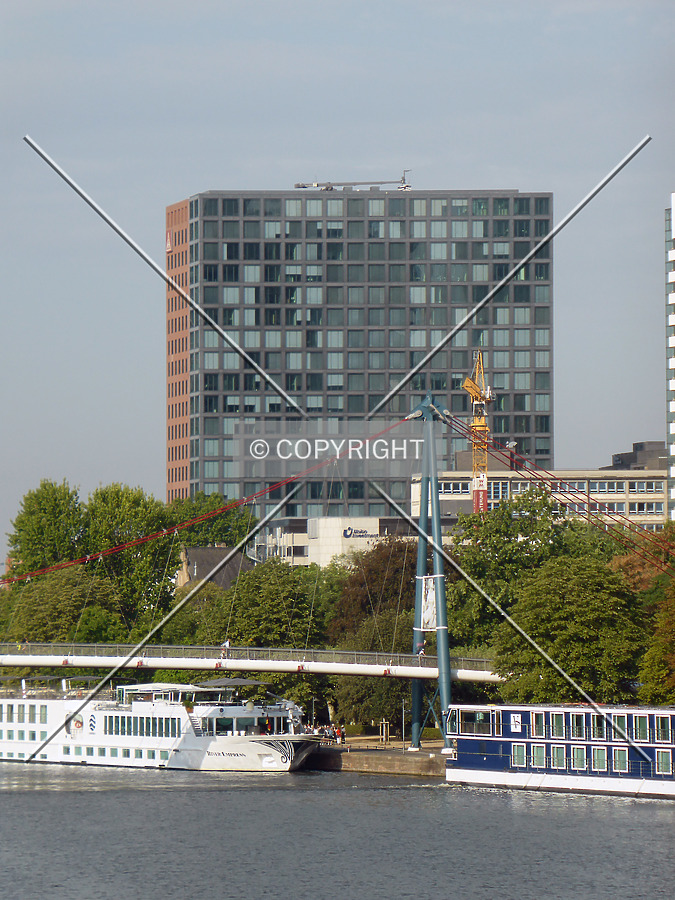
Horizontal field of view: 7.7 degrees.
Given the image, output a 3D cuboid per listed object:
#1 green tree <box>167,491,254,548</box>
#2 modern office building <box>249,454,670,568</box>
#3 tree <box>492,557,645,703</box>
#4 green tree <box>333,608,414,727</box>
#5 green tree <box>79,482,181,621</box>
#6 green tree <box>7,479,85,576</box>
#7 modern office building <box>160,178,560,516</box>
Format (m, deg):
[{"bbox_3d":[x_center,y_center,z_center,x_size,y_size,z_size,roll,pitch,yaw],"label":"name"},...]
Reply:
[{"bbox_3d":[-16.700,15.820,659.870,11.800,21.000,11.500,0,-2,0],"label":"green tree"},{"bbox_3d":[17.420,15.940,704.900,57.000,30.000,28.000,0,-2,6],"label":"modern office building"},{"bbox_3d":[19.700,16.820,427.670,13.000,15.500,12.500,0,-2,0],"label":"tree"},{"bbox_3d":[3.980,23.730,540.000,9.300,13.600,9.300,0,-2,0],"label":"green tree"},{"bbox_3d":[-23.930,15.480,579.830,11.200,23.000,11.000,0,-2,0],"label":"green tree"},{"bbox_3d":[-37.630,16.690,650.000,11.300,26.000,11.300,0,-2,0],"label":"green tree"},{"bbox_3d":[3.540,-4.530,845.770,62.000,77.000,29.000,0,-2,-3],"label":"modern office building"}]

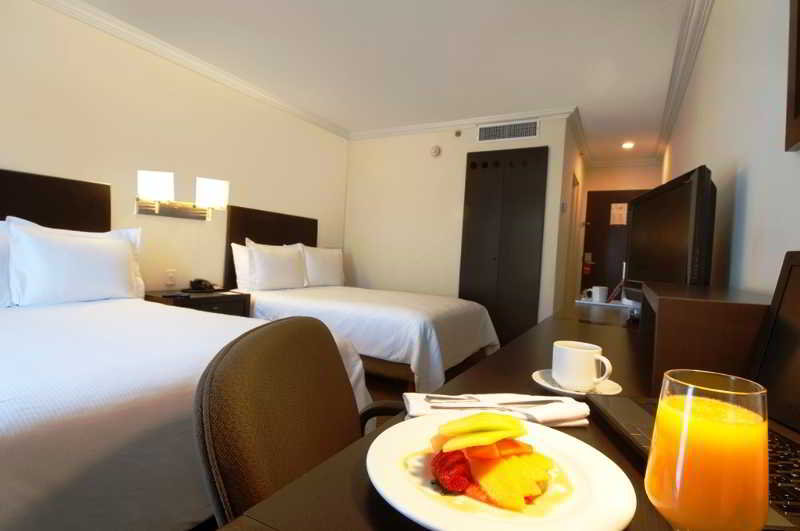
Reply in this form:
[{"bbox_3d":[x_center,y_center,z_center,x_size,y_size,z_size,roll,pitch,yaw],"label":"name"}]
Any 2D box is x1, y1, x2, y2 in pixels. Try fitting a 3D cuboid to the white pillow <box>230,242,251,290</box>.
[{"bbox_3d":[-1.365,0.013,3.961,0.160,0.460,0.660,-12,-6,29],"label":"white pillow"}]

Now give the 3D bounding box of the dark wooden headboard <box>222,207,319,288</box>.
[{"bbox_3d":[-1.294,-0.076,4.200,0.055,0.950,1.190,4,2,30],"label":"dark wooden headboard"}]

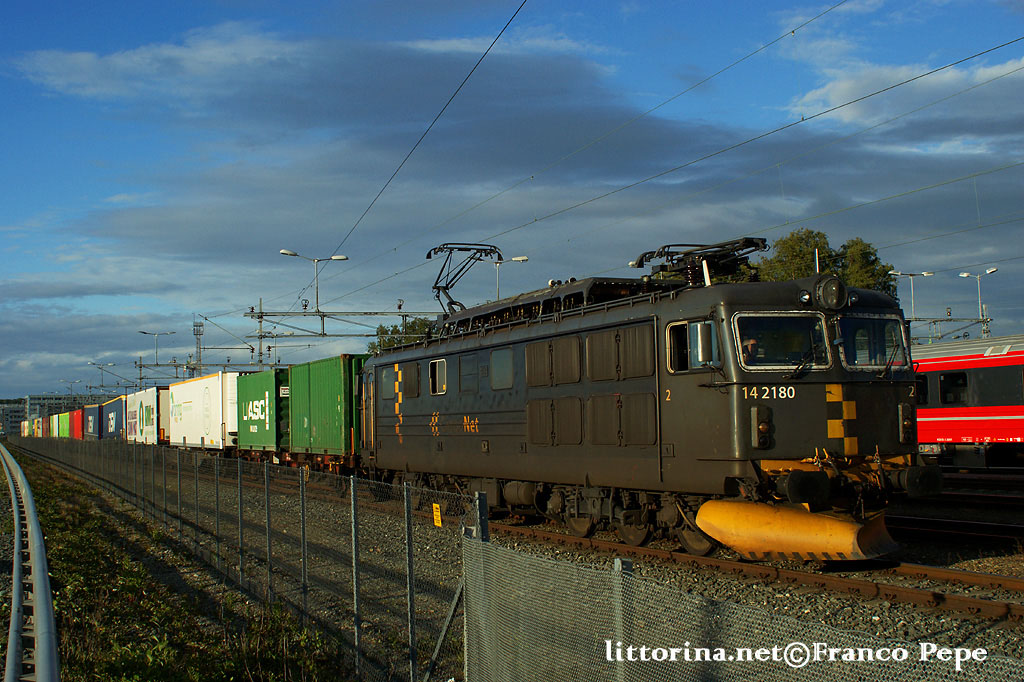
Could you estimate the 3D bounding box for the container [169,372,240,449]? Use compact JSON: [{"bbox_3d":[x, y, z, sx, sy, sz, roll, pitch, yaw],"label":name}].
[{"bbox_3d":[-12.960,3.180,53.300,2.550,2.950,13.500,0,-4,-24],"label":"container"}]

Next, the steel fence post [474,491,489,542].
[{"bbox_3d":[-0.225,2.270,10.050,0.080,2.000,0.080,0,-4,-24],"label":"steel fence post"}]

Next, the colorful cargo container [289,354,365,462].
[{"bbox_3d":[-4.460,1.868,34.150,2.438,2.591,6.058,0,-4,-24],"label":"colorful cargo container"}]

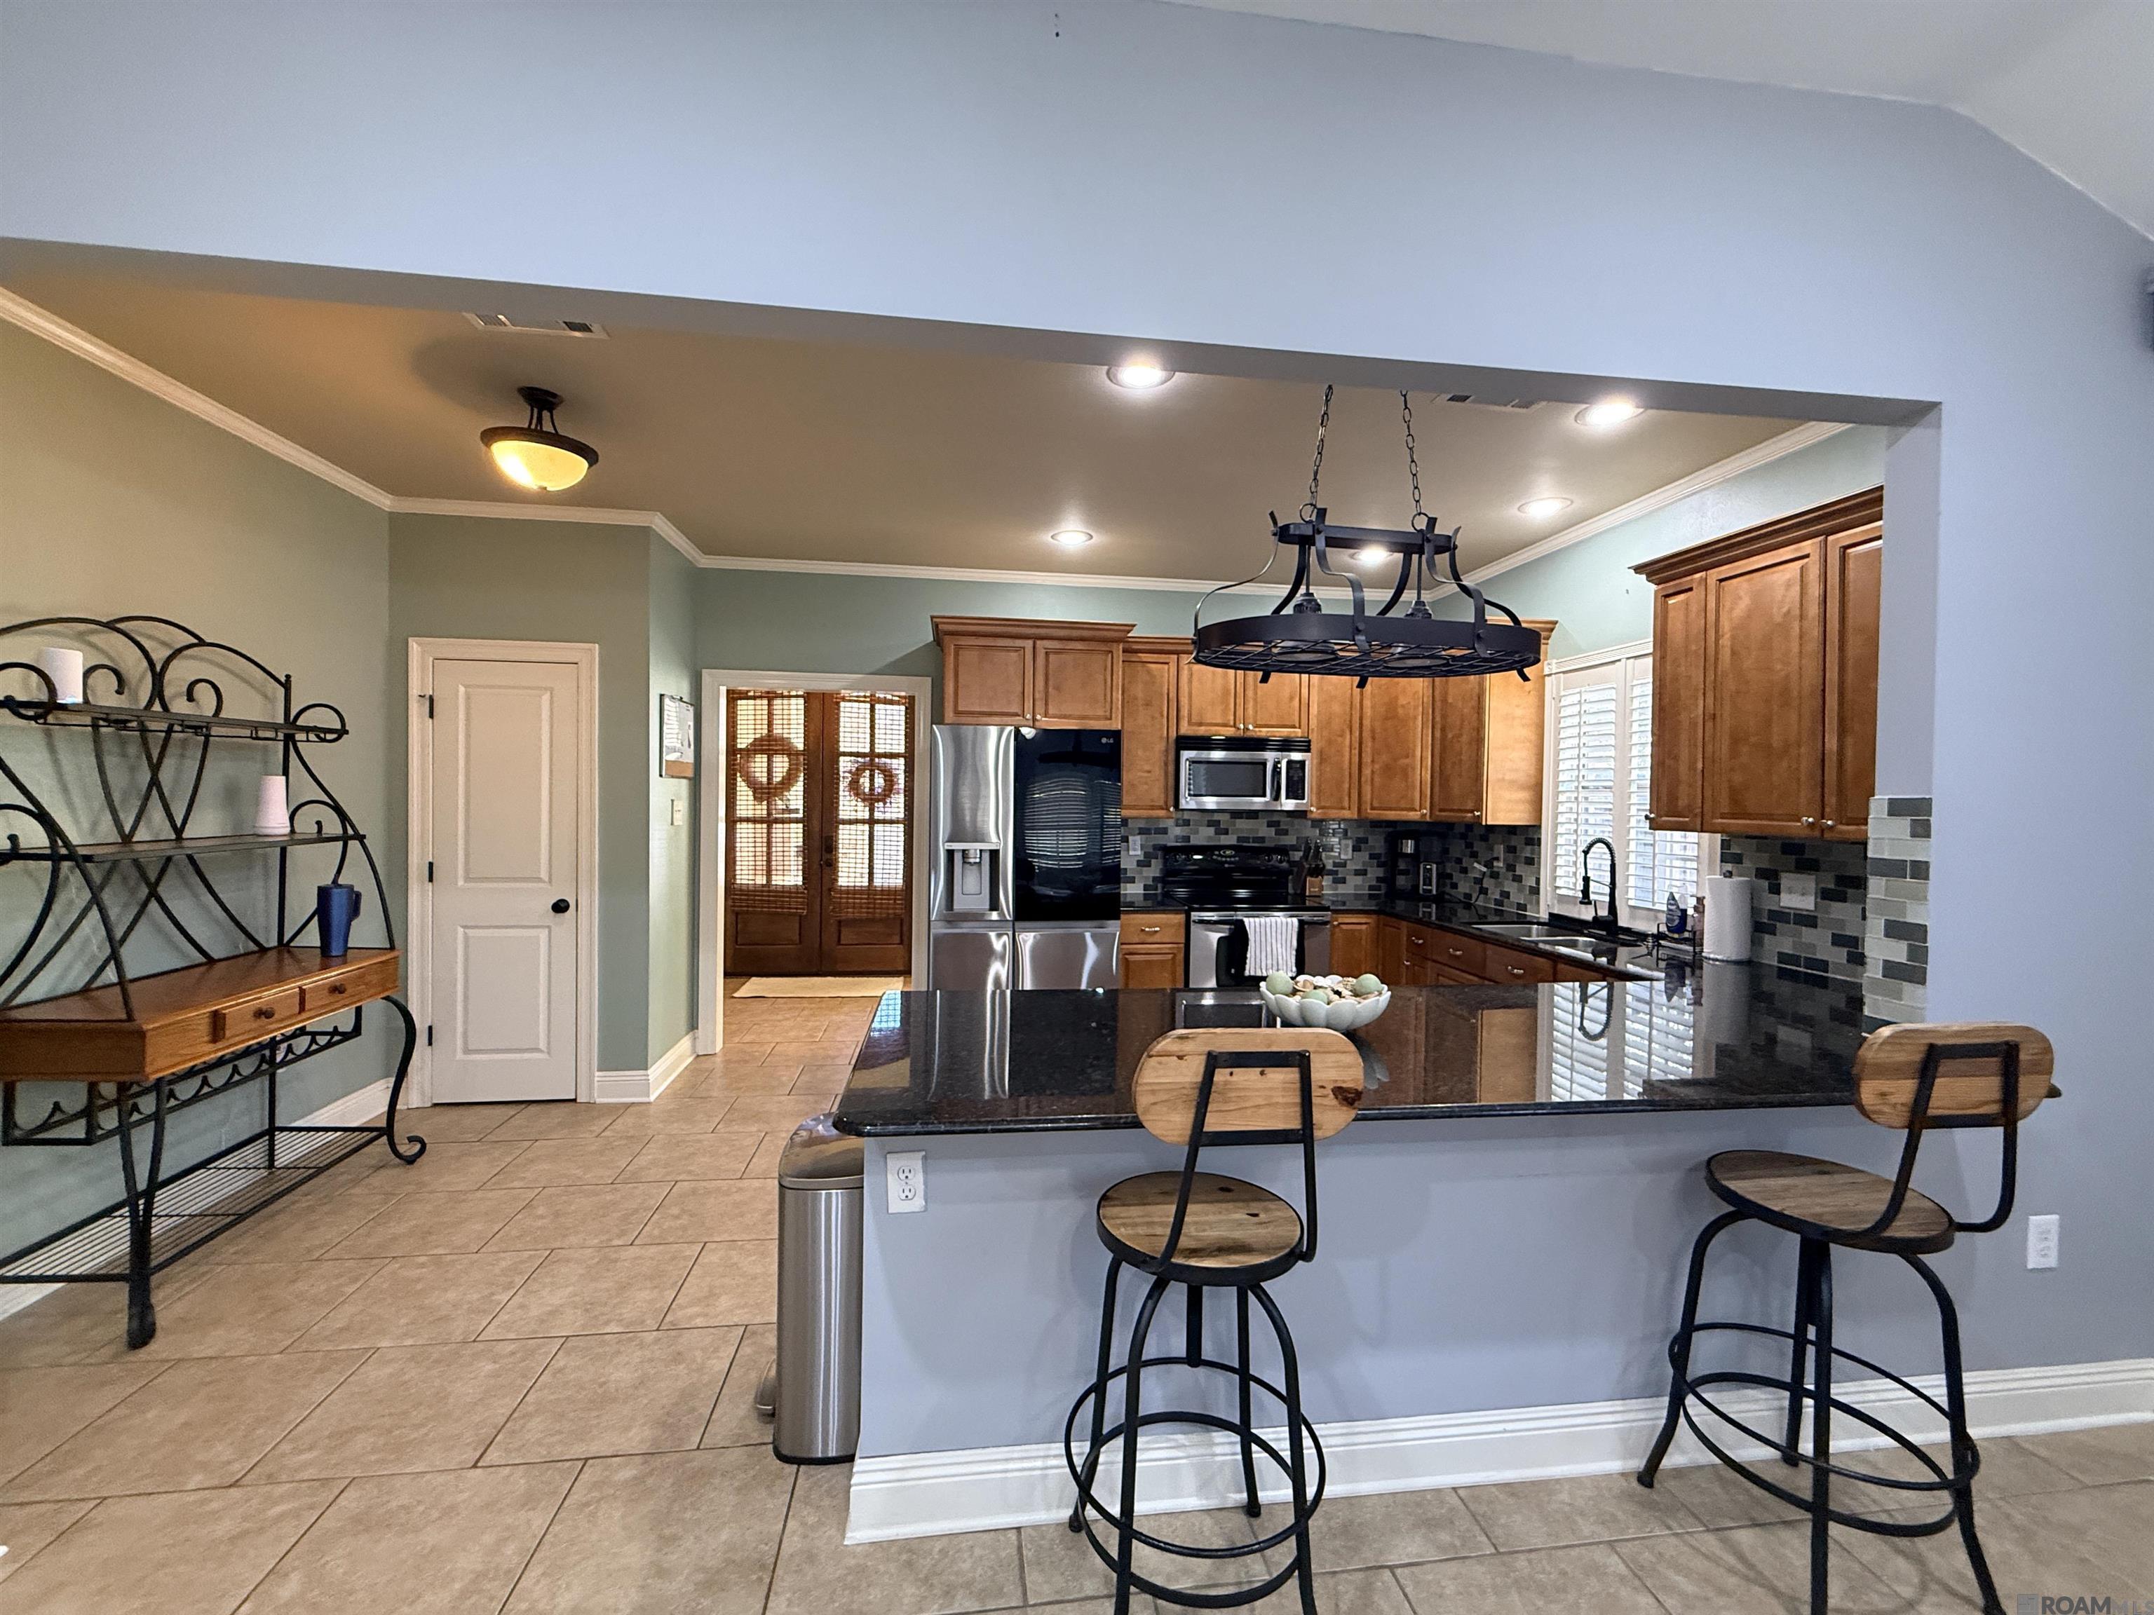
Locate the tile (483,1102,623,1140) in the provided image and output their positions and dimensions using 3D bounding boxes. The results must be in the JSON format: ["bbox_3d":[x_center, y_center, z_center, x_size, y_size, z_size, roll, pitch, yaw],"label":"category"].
[{"bbox_3d":[-2.277,1.385,3.860,0.457,0.010,0.457,1,1,-8],"label":"tile"}]

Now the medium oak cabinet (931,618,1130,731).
[{"bbox_3d":[-0.250,-0.671,4.652,1.002,0.522,0.640,1,1,-8],"label":"medium oak cabinet"}]

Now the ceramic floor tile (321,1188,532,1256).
[{"bbox_3d":[-2.155,1.408,2.948,0.457,0.010,0.457,1,1,-8],"label":"ceramic floor tile"}]

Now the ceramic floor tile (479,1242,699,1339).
[{"bbox_3d":[-1.373,1.395,2.522,0.450,0.012,0.450,1,0,-8],"label":"ceramic floor tile"}]

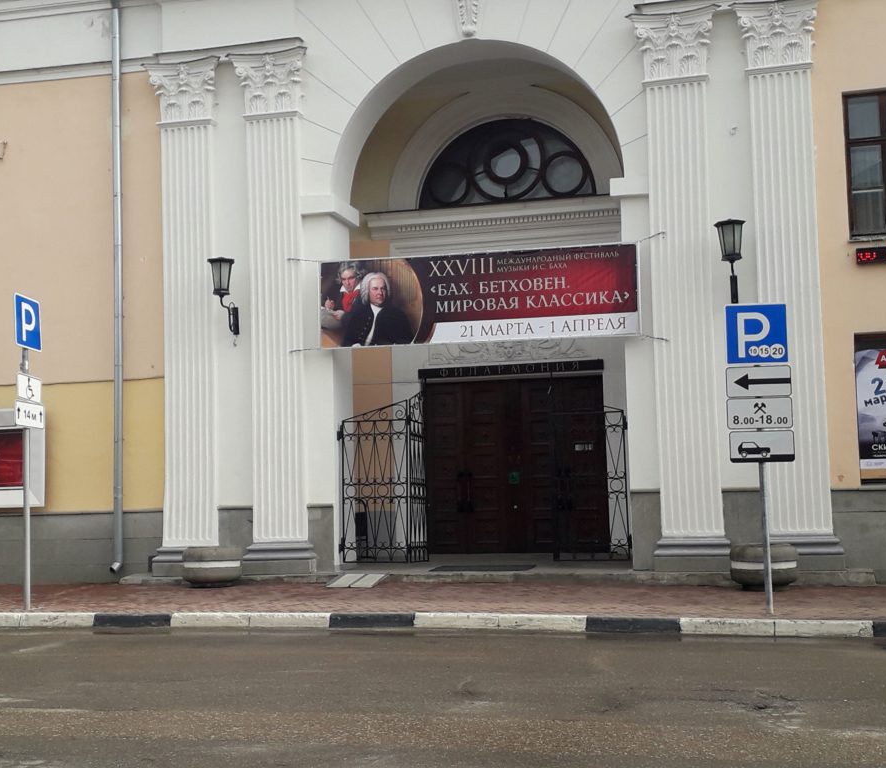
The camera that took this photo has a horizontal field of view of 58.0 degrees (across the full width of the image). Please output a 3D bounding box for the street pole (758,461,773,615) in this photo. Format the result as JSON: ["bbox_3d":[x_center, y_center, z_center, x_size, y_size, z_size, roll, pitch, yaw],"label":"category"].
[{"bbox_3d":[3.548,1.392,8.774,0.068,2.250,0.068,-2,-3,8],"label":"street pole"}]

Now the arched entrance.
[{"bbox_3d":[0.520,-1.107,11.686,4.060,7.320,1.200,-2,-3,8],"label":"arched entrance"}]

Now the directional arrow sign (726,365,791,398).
[{"bbox_3d":[3.484,-0.028,8.805,0.700,0.345,0.030,-2,-3,8],"label":"directional arrow sign"}]

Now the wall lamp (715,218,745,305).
[{"bbox_3d":[3.755,-1.562,10.377,0.370,1.080,0.480,-3,-3,20],"label":"wall lamp"}]

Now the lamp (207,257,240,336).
[{"bbox_3d":[-3.079,-1.259,11.349,0.370,1.060,0.480,-2,-3,14],"label":"lamp"}]

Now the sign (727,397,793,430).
[{"bbox_3d":[3.489,0.314,8.789,0.700,0.345,0.030,-2,-3,8],"label":"sign"}]

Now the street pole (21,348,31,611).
[{"bbox_3d":[-5.211,1.073,10.011,0.075,3.480,0.075,-2,-3,8],"label":"street pole"}]

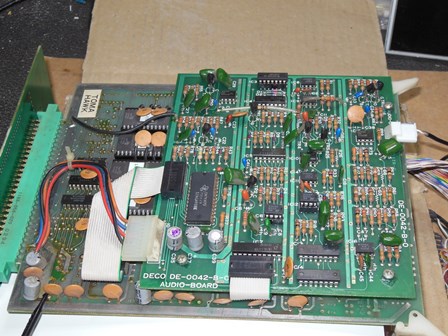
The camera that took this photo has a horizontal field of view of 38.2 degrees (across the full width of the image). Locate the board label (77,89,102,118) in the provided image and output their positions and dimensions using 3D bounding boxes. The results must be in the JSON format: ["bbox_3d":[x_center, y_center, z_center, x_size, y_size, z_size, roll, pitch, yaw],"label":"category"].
[{"bbox_3d":[-0.092,-0.044,0.445,0.012,0.001,0.028,1,49,4],"label":"board label"}]

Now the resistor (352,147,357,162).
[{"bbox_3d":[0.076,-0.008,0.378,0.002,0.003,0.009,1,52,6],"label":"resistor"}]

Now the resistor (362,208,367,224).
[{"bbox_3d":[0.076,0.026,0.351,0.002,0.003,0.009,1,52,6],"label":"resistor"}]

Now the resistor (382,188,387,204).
[{"bbox_3d":[0.090,0.015,0.363,0.003,0.003,0.008,1,52,6],"label":"resistor"}]

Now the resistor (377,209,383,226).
[{"bbox_3d":[0.084,0.026,0.350,0.002,0.002,0.007,1,49,6],"label":"resistor"}]

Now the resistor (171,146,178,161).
[{"bbox_3d":[-0.029,-0.009,0.394,0.003,0.003,0.009,3,52,7],"label":"resistor"}]

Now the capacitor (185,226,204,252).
[{"bbox_3d":[-0.016,0.038,0.344,0.008,0.012,0.008,1,48,6],"label":"capacitor"}]

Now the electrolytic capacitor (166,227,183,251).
[{"bbox_3d":[-0.026,0.038,0.345,0.008,0.011,0.008,1,49,6],"label":"electrolytic capacitor"}]

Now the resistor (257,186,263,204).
[{"bbox_3d":[0.021,0.015,0.362,0.003,0.003,0.008,1,50,6],"label":"resistor"}]

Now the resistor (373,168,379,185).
[{"bbox_3d":[0.088,0.004,0.373,0.003,0.003,0.008,1,52,6],"label":"resistor"}]

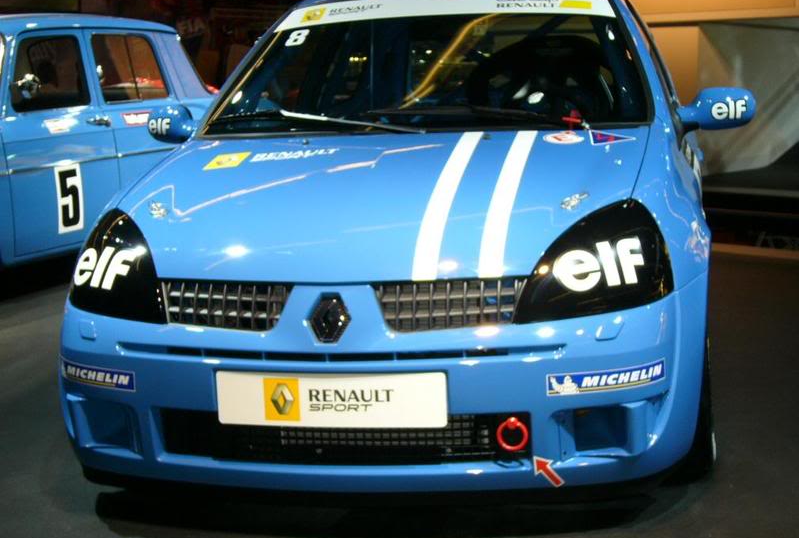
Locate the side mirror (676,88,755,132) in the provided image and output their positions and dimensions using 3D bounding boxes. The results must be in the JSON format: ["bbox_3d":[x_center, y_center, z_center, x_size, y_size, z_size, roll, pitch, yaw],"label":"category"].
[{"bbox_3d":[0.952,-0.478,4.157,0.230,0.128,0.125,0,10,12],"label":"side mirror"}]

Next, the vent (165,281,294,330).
[{"bbox_3d":[-0.394,0.082,3.123,0.305,0.103,0.070,1,11,21],"label":"vent"}]

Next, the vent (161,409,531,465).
[{"bbox_3d":[-0.134,0.378,3.124,0.850,0.115,0.070,0,10,12],"label":"vent"}]

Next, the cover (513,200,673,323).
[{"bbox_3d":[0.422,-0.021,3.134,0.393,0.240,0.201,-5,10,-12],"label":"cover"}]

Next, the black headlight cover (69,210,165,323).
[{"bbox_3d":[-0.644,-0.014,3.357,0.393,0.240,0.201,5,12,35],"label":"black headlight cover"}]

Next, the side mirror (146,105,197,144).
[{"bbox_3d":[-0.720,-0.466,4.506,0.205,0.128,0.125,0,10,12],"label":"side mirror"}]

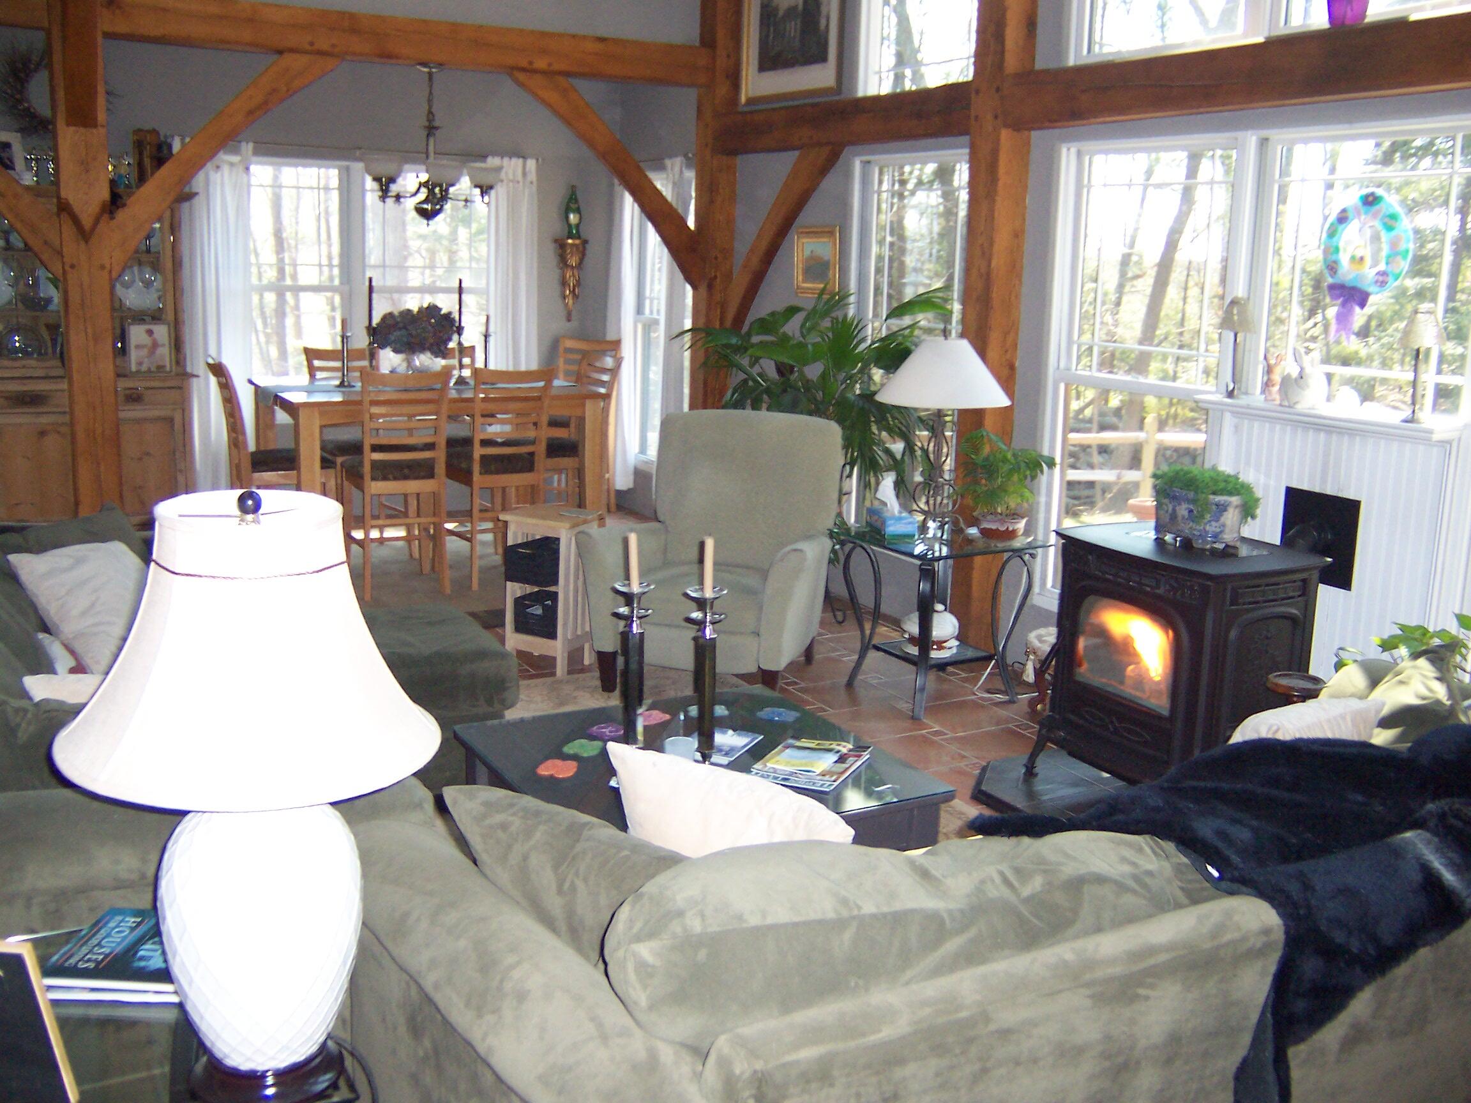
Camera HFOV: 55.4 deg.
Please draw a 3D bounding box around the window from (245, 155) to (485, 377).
[{"bbox_3d":[-2.236,-1.624,8.496,1.580,1.400,0.130,-4,13,-24],"label":"window"}]

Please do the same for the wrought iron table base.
[{"bbox_3d":[0.724,0.255,5.253,0.520,0.570,0.520,-7,14,-34],"label":"wrought iron table base"}]

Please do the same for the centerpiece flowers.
[{"bbox_3d":[-1.626,-1.046,7.129,0.430,0.430,0.420,-4,13,-24],"label":"centerpiece flowers"}]

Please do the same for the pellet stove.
[{"bbox_3d":[1.266,0.364,4.057,0.510,0.775,0.660,-5,13,-28],"label":"pellet stove"}]

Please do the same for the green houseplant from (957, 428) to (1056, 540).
[{"bbox_3d":[1.043,-0.261,5.363,0.370,0.410,0.360,2,12,0],"label":"green houseplant"}]

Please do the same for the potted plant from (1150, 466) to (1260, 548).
[{"bbox_3d":[1.423,-0.151,4.286,0.210,0.245,0.260,-5,13,-29],"label":"potted plant"}]

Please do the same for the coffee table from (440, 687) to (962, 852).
[{"bbox_3d":[-0.107,0.698,3.358,0.875,0.430,0.875,-5,13,-28],"label":"coffee table"}]

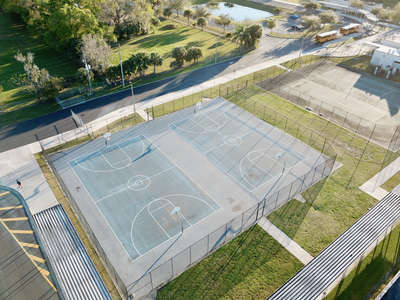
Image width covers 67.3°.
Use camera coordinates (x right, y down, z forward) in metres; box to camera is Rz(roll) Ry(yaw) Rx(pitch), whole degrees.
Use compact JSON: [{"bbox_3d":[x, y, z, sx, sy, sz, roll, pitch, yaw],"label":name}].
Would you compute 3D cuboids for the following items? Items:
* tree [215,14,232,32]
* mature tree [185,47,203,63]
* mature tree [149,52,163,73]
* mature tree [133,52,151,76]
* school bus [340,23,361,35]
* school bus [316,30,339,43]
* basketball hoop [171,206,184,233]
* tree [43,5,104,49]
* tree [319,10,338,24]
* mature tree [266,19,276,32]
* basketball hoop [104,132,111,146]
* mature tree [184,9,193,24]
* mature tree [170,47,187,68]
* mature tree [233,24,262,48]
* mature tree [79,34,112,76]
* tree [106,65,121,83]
[{"bbox_3d":[9.750,-50.790,120.643,6.468,6.174,6.468,1,37,-1],"label":"tree"},{"bbox_3d":[-1.738,-29.637,93.750,5.274,4.975,5.274,1,37,-1],"label":"mature tree"},{"bbox_3d":[-12.781,-25.064,86.977,3.980,6.100,3.980,1,36,0],"label":"mature tree"},{"bbox_3d":[-16.469,-23.781,84.269,4.800,6.500,4.800,1,37,-1],"label":"mature tree"},{"bbox_3d":[63.306,-50.795,126.599,10.600,3.050,2.450,-22,42,-28],"label":"school bus"},{"bbox_3d":[49.493,-44.049,117.056,10.500,3.050,2.450,-22,42,-28],"label":"school bus"},{"bbox_3d":[-2.975,9.805,42.272,1.500,3.850,2.050,-24,44,-30],"label":"basketball hoop"},{"bbox_3d":[-41.828,-40.573,100.361,17.970,14.290,17.970,1,36,0],"label":"tree"},{"bbox_3d":[58.401,-60.332,137.078,8.570,5.820,8.570,1,36,0],"label":"tree"},{"bbox_3d":[29.102,-50.589,122.175,3.626,5.096,3.626,1,37,-1],"label":"mature tree"},{"bbox_3d":[-17.622,-1.803,57.086,1.500,3.850,2.050,-24,44,-30],"label":"basketball hoop"},{"bbox_3d":[-4.775,-56.274,127.369,3.332,6.076,3.332,1,37,-1],"label":"mature tree"},{"bbox_3d":[-6.579,-28.648,92.159,4.890,5.930,4.890,1,36,0],"label":"mature tree"},{"bbox_3d":[17.047,-41.133,108.504,10.710,7.430,10.710,1,36,0],"label":"mature tree"},{"bbox_3d":[-28.939,-26.664,84.538,8.430,11.050,8.430,1,36,0],"label":"mature tree"},{"bbox_3d":[-23.341,-20.557,81.374,3.630,5.140,3.630,1,36,0],"label":"tree"}]

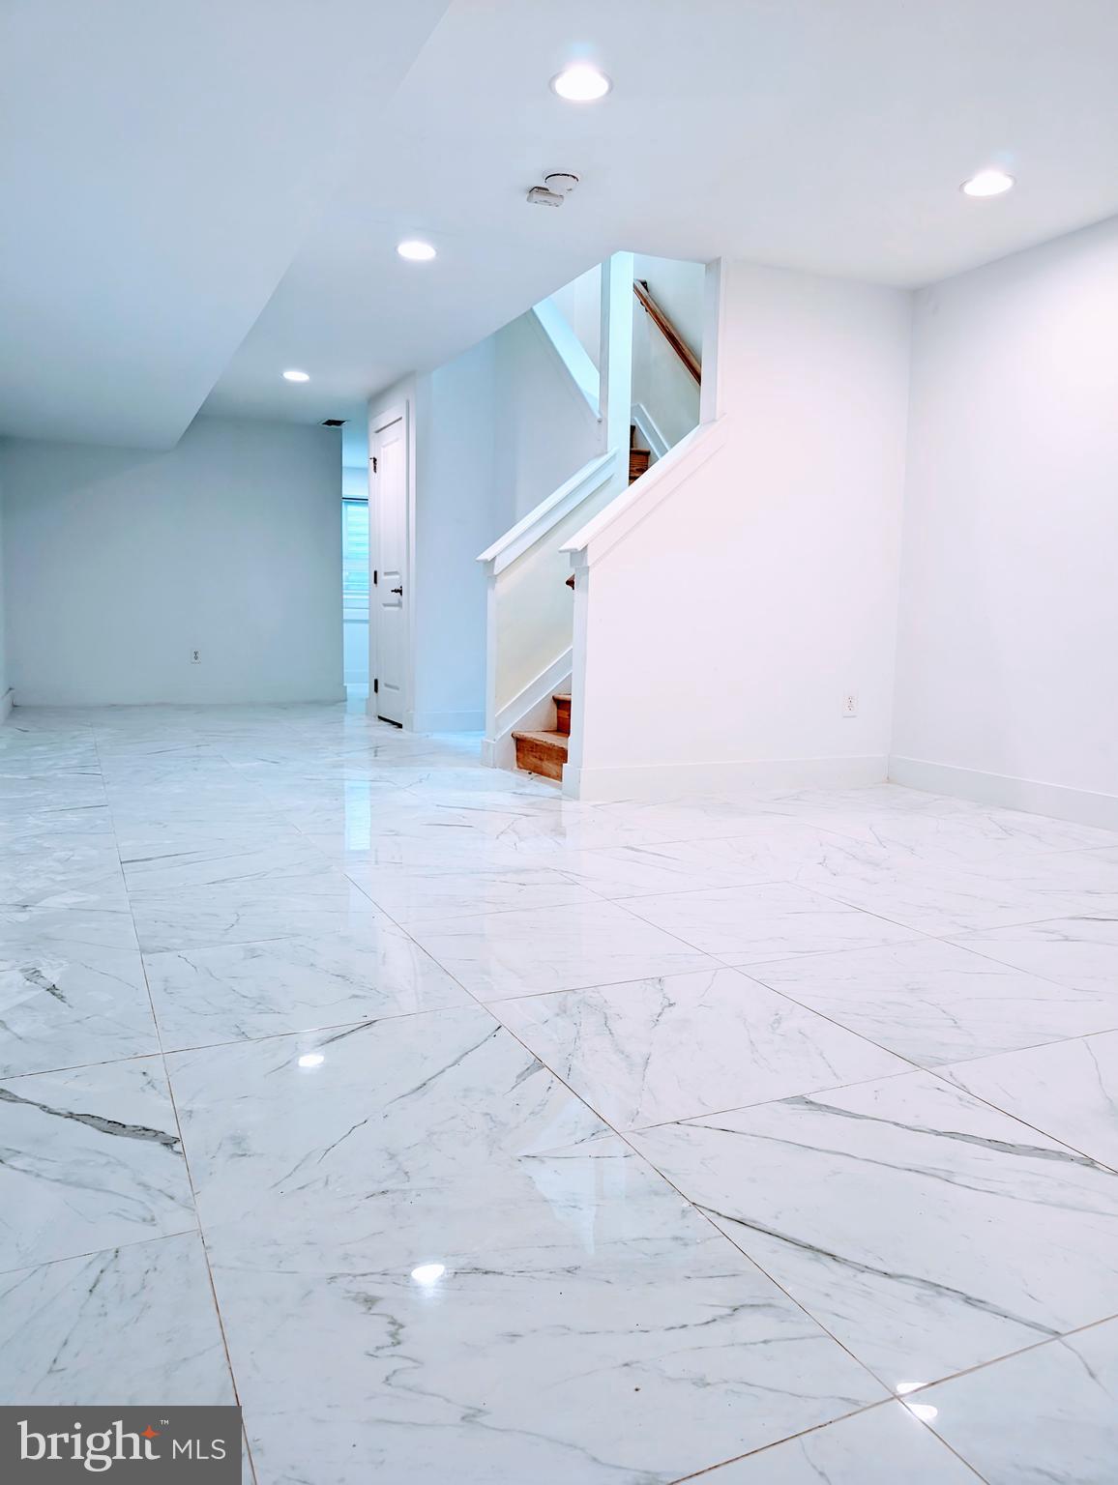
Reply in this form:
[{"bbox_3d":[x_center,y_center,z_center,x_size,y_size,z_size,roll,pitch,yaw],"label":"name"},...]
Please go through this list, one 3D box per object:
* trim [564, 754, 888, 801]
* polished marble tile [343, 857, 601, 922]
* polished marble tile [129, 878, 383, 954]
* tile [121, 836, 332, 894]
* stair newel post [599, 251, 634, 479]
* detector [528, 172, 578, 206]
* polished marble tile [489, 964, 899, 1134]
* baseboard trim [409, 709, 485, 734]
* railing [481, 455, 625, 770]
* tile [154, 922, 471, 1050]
[{"bbox_3d":[0.856,0.161,4.745,1.690,0.138,0.017,-2,8,-25],"label":"trim"},{"bbox_3d":[-0.249,0.422,2.985,0.606,0.010,0.584,-2,8,-25],"label":"polished marble tile"},{"bbox_3d":[-0.796,0.442,2.726,0.606,0.010,0.584,-2,8,-25],"label":"polished marble tile"},{"bbox_3d":[-1.043,0.374,3.243,0.606,0.010,0.584,-2,8,-25],"label":"tile"},{"bbox_3d":[0.308,-1.968,5.421,0.117,1.130,0.115,-2,8,-25],"label":"stair newel post"},{"bbox_3d":[-0.007,-1.997,3.720,0.132,0.045,0.190,-2,8,-25],"label":"detector"},{"bbox_3d":[0.245,0.557,1.950,0.606,0.010,0.584,-2,8,-25],"label":"polished marble tile"},{"bbox_3d":[-0.721,-0.143,6.977,0.535,0.142,0.017,-2,8,-25],"label":"baseboard trim"},{"bbox_3d":[-0.066,-0.711,5.432,0.725,1.665,0.200,-2,8,-25],"label":"railing"},{"bbox_3d":[-0.549,0.509,2.208,0.606,0.010,0.584,-2,8,-25],"label":"tile"}]

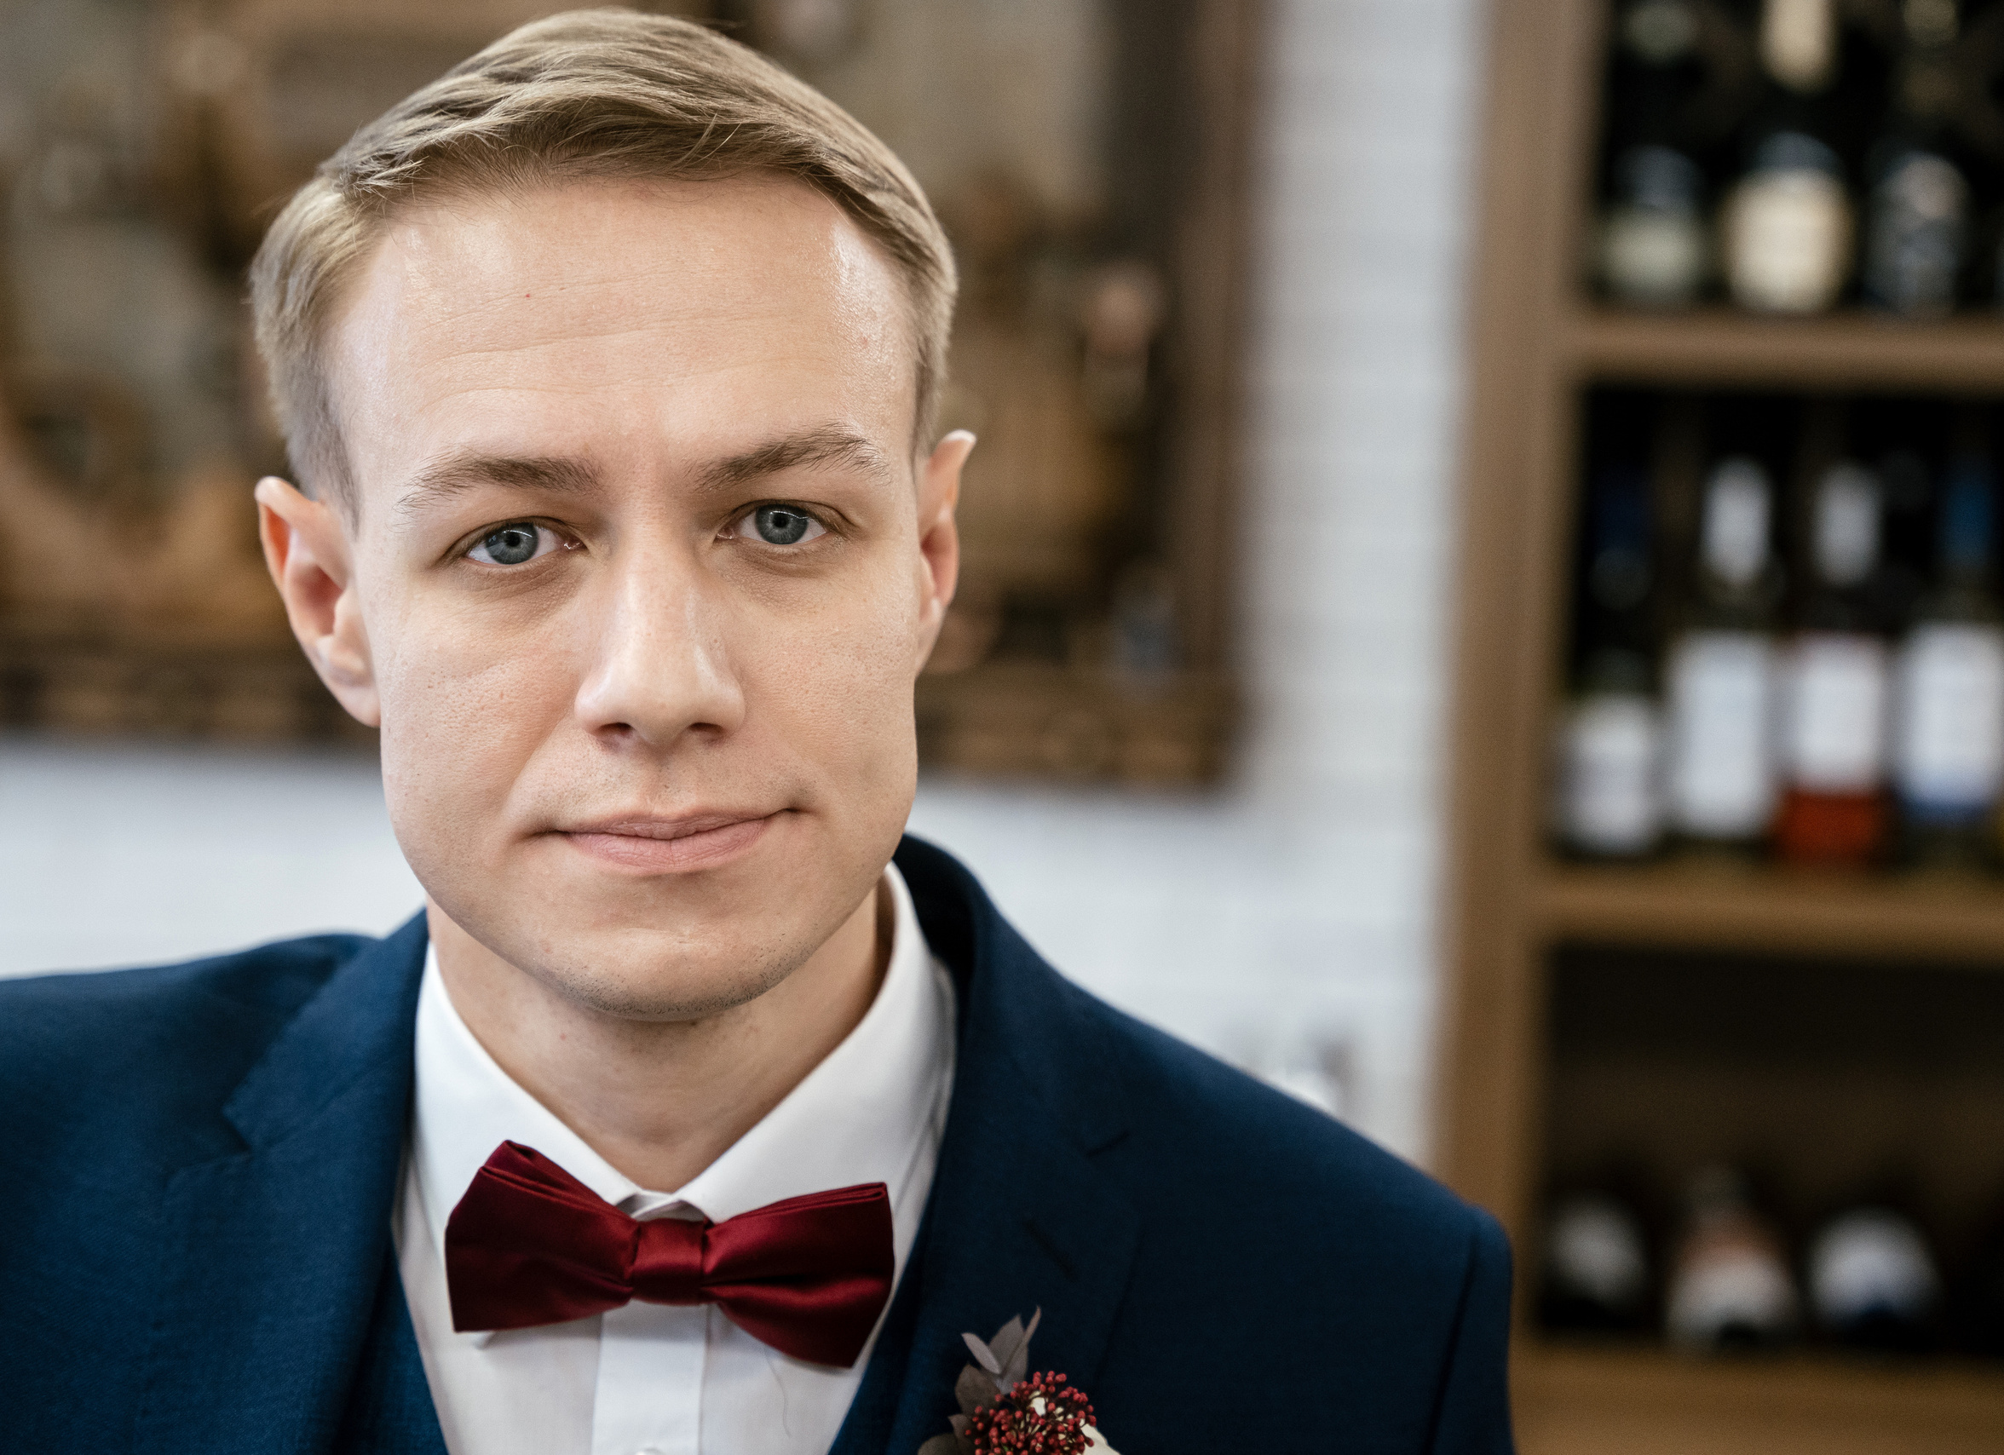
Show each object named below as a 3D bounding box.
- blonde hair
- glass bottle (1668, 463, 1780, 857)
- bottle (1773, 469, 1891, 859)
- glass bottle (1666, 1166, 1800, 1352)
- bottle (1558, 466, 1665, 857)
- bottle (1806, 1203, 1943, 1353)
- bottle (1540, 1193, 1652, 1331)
[{"bbox_3d":[-0.103,-0.105,1.085,0.176,0.150,0.195,-6,4,-9],"label":"blonde hair"},{"bbox_3d":[0.535,-0.050,3.130,0.077,0.298,0.077,2,5,8],"label":"glass bottle"},{"bbox_3d":[0.616,-0.047,3.120,0.077,0.298,0.077,2,5,8],"label":"bottle"},{"bbox_3d":[0.554,0.419,3.247,0.079,0.079,0.295,2,20,6],"label":"glass bottle"},{"bbox_3d":[0.452,-0.046,3.140,0.077,0.295,0.077,2,5,8],"label":"bottle"},{"bbox_3d":[0.664,0.412,3.236,0.079,0.079,0.295,2,20,9],"label":"bottle"},{"bbox_3d":[0.457,0.412,3.267,0.079,0.079,0.295,2,20,8],"label":"bottle"}]

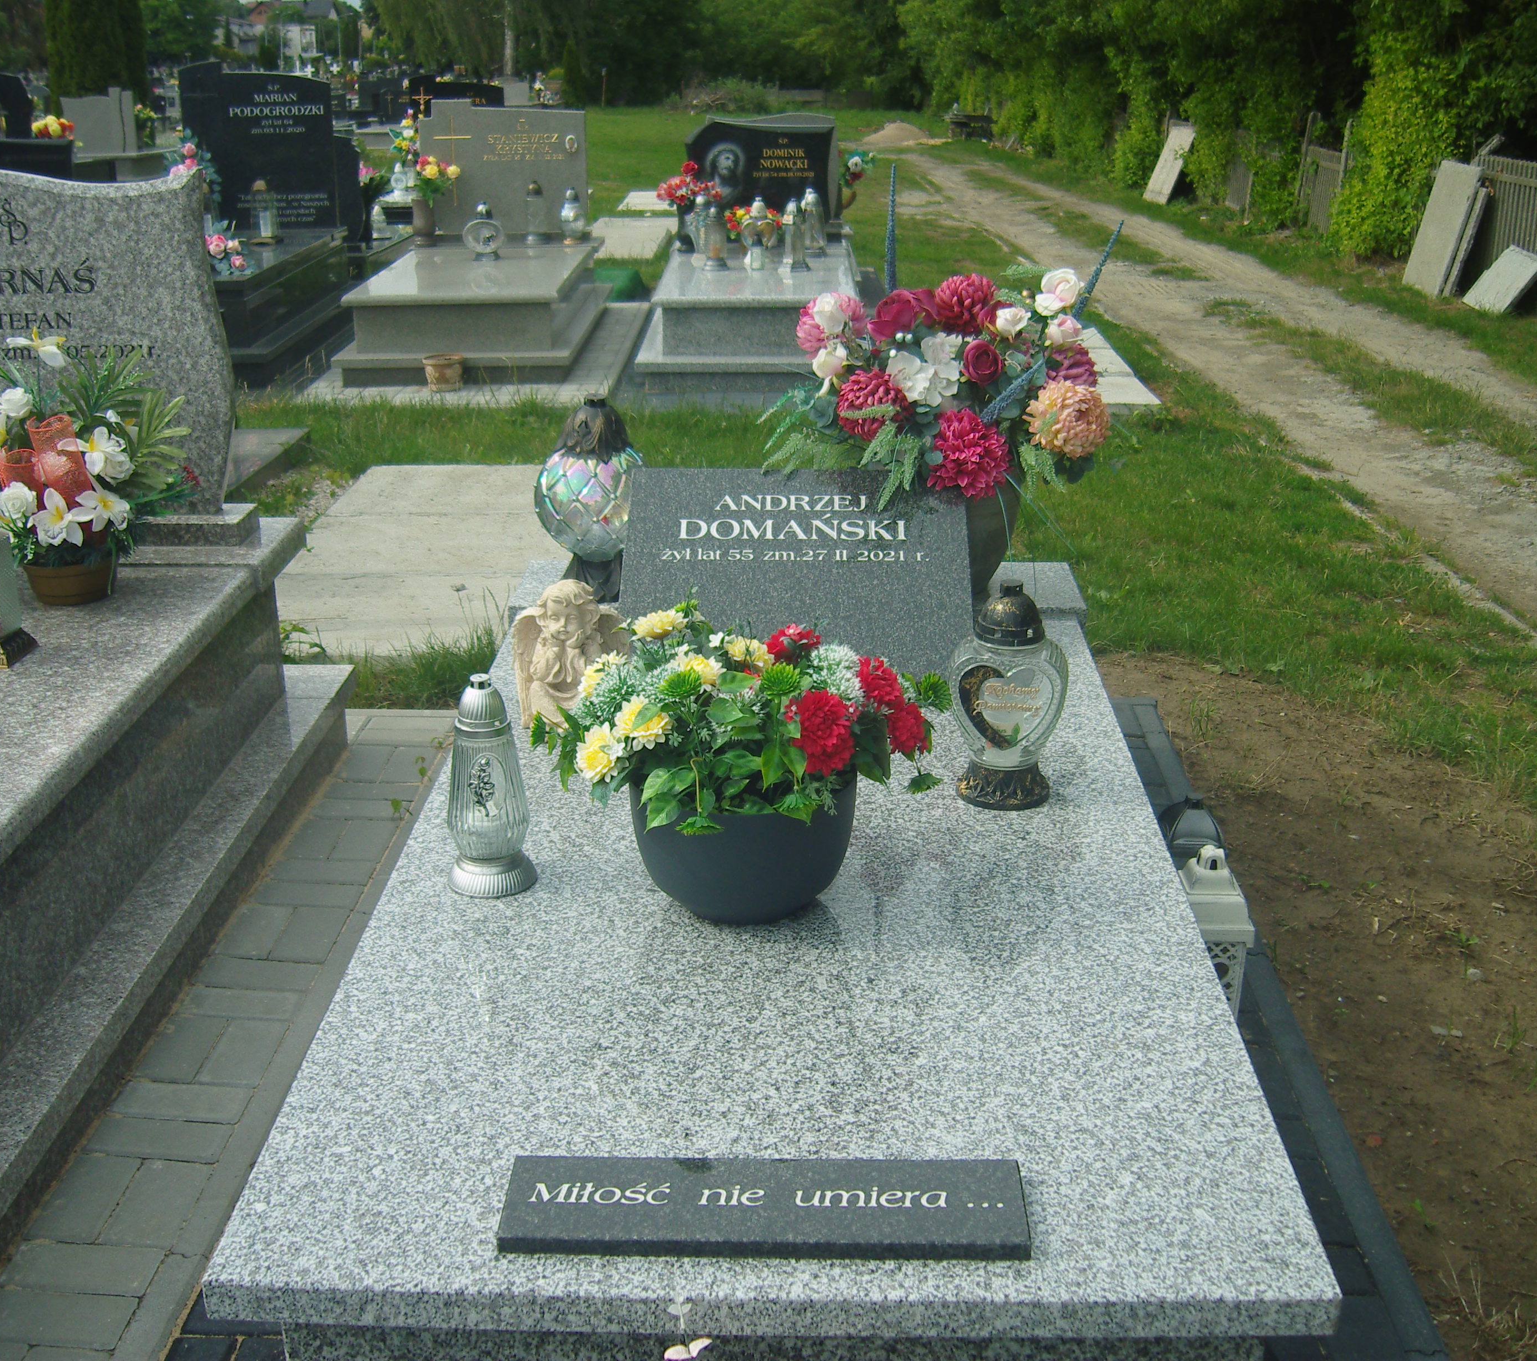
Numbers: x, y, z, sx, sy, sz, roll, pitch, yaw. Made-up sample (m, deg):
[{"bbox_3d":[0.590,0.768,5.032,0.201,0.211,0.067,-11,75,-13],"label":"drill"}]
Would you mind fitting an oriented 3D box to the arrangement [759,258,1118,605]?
[{"bbox_3d":[0.309,-0.463,3.267,0.610,0.600,0.500,2,20,6],"label":"arrangement"}]

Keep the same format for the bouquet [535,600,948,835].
[{"bbox_3d":[-0.035,0.031,2.199,0.500,0.245,0.440,-1,20,-1],"label":"bouquet"}]

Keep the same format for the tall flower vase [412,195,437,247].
[{"bbox_3d":[-1.871,-2.495,9.697,0.125,0.258,0.125,1,20,2],"label":"tall flower vase"}]

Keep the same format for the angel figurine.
[{"bbox_3d":[-0.319,-0.051,2.818,0.180,0.225,0.120,-1,20,-2],"label":"angel figurine"}]

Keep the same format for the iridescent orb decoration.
[{"bbox_3d":[-0.332,-0.378,3.313,0.215,0.293,0.215,-2,20,-5],"label":"iridescent orb decoration"}]

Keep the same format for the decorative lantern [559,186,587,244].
[{"bbox_3d":[-1.110,-2.648,10.150,0.155,0.315,0.155,0,20,2],"label":"decorative lantern"}]

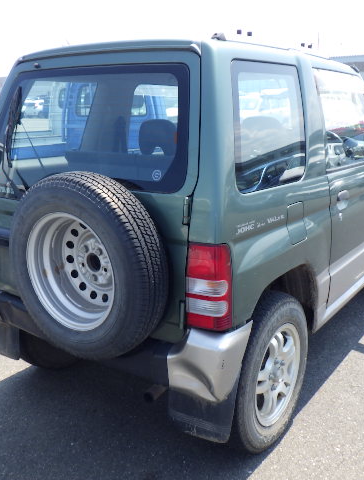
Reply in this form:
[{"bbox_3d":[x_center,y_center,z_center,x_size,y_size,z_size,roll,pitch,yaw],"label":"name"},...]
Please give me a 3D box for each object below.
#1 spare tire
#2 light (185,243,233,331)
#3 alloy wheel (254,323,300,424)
[{"bbox_3d":[-0.338,0.093,1.821,0.655,0.655,0.180,10,19,34],"label":"spare tire"},{"bbox_3d":[0.085,0.148,1.612,0.145,0.285,0.090,10,19,34],"label":"light"},{"bbox_3d":[0.335,0.525,2.102,0.150,0.420,0.420,10,19,34],"label":"alloy wheel"}]

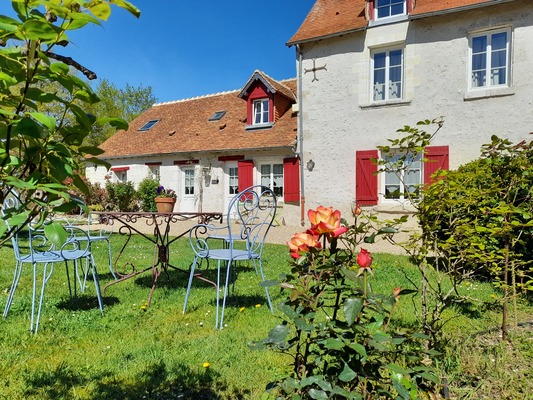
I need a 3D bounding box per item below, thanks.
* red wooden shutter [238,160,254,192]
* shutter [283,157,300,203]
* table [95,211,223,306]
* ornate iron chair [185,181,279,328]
[{"bbox_3d":[-0.709,-0.647,13.250,0.550,1.430,0.050,0,0,27],"label":"red wooden shutter"},{"bbox_3d":[0.815,-0.646,12.500,0.550,1.430,0.050,0,0,27],"label":"shutter"},{"bbox_3d":[-0.946,0.483,3.500,1.100,0.720,1.100,0,0,-11],"label":"table"},{"bbox_3d":[-0.283,0.379,2.850,0.520,0.920,0.530,0,0,-42],"label":"ornate iron chair"}]

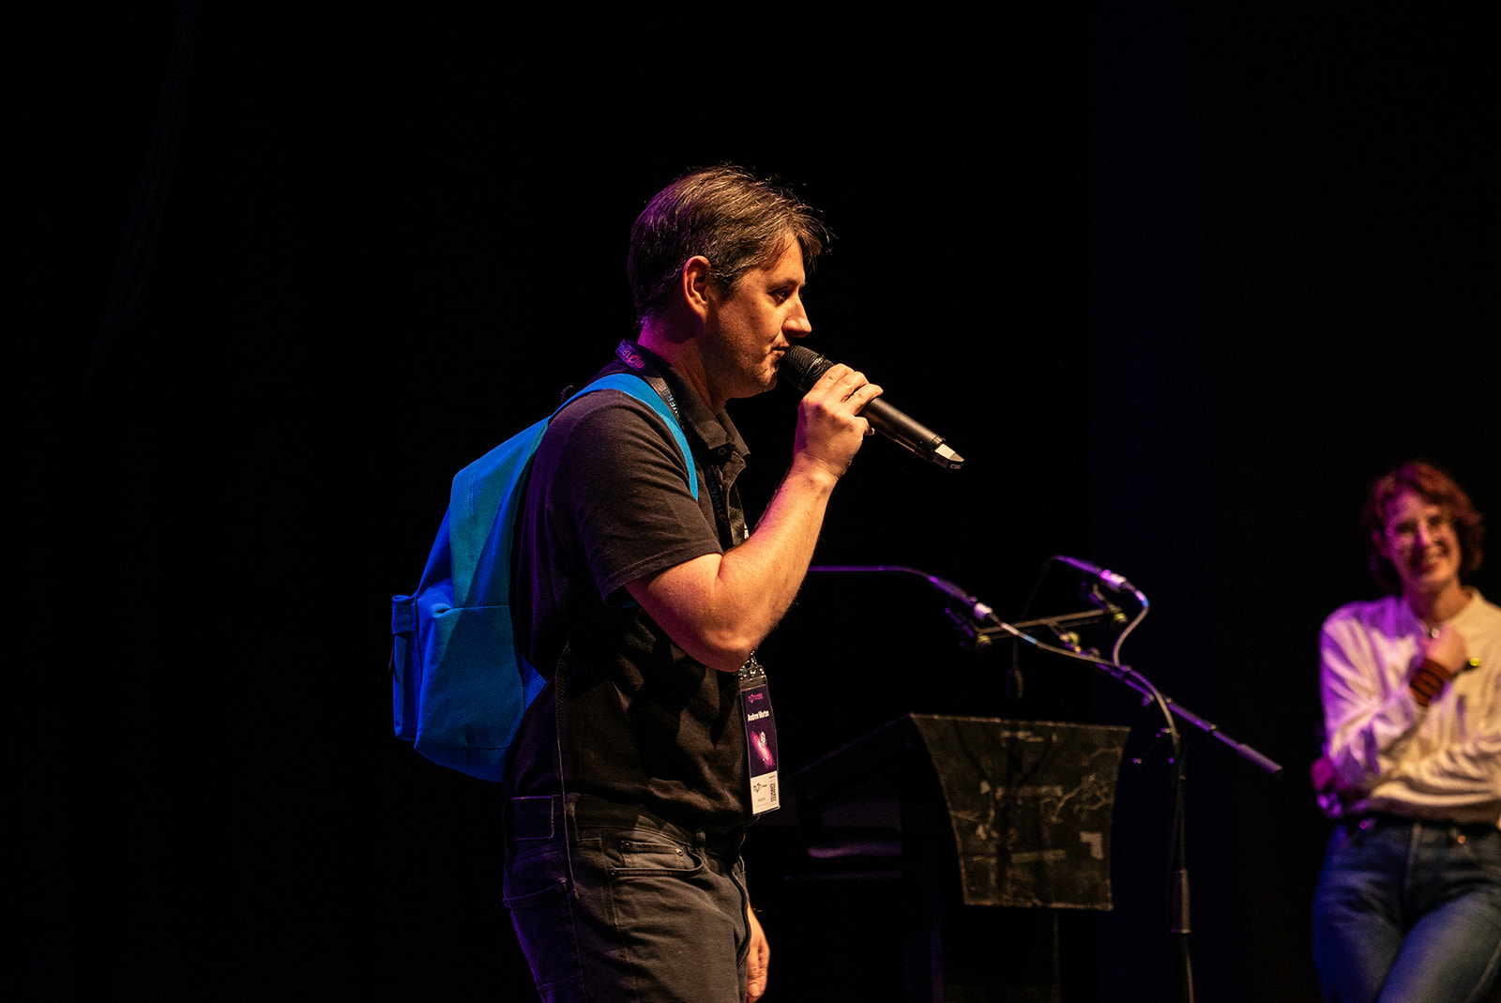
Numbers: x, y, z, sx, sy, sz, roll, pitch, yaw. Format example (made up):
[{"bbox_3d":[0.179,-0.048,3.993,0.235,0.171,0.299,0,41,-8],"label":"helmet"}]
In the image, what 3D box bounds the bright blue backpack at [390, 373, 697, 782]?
[{"bbox_3d":[-0.245,0.088,9.950,0.310,0.455,0.300,4,-1,9],"label":"bright blue backpack"}]

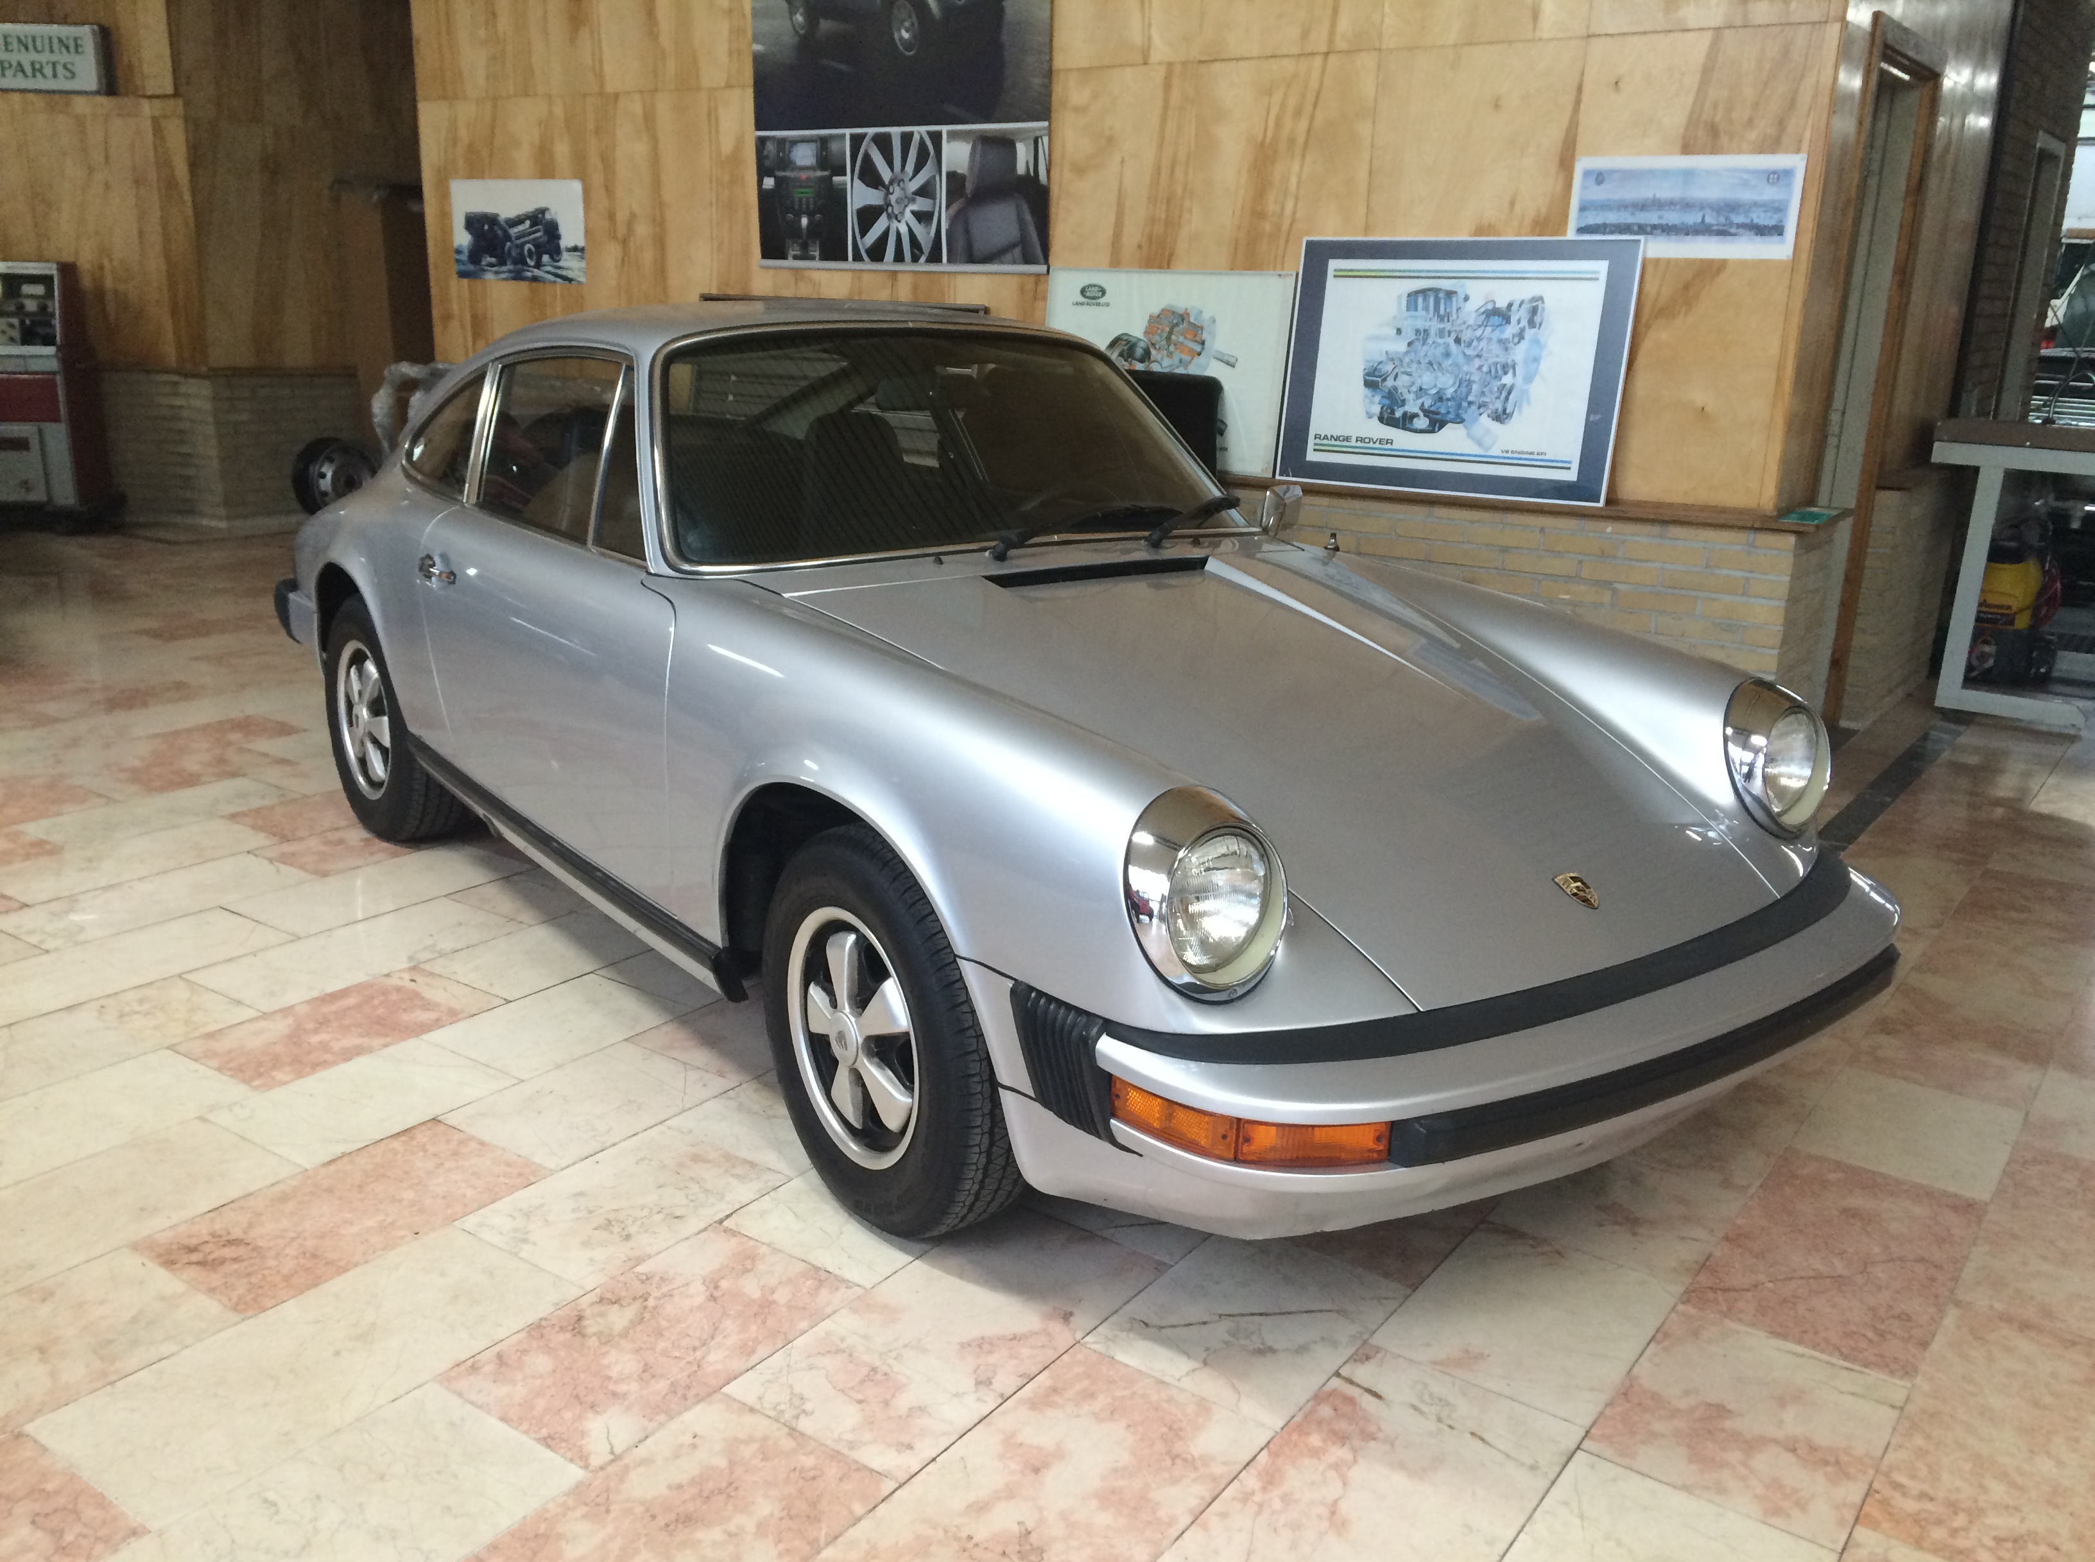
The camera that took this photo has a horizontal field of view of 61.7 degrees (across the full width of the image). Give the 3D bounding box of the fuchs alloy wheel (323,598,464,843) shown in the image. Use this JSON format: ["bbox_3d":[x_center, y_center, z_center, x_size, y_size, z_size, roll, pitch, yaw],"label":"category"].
[{"bbox_3d":[-1.609,-0.162,4.373,0.190,0.630,0.630,-9,19,-36],"label":"fuchs alloy wheel"}]

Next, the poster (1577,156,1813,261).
[{"bbox_3d":[1.720,-1.555,4.761,0.611,0.264,0.005,12,19,33],"label":"poster"}]

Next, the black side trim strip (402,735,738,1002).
[{"bbox_3d":[-0.960,0.121,3.463,0.055,0.090,1.540,-10,20,-36],"label":"black side trim strip"}]

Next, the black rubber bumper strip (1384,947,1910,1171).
[{"bbox_3d":[0.865,0.356,2.331,1.130,0.058,0.090,-9,19,-36],"label":"black rubber bumper strip"}]

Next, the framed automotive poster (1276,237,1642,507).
[{"bbox_3d":[1.178,-1.214,5.143,1.041,0.726,0.022,12,11,34],"label":"framed automotive poster"}]

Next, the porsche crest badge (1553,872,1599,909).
[{"bbox_3d":[0.744,0.155,2.449,0.051,0.008,0.065,-9,47,-36],"label":"porsche crest badge"}]

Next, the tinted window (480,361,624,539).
[{"bbox_3d":[-1.024,-0.693,3.550,0.050,0.345,0.740,17,3,-40],"label":"tinted window"}]

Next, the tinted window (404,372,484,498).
[{"bbox_3d":[-1.359,-0.807,3.993,0.050,0.310,0.580,18,4,-37],"label":"tinted window"}]

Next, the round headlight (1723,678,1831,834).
[{"bbox_3d":[1.193,-0.031,2.868,0.240,0.240,0.130,-9,19,-36],"label":"round headlight"}]

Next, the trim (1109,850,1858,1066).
[{"bbox_3d":[0.740,0.235,2.452,1.480,0.060,0.310,-10,19,-36],"label":"trim"}]

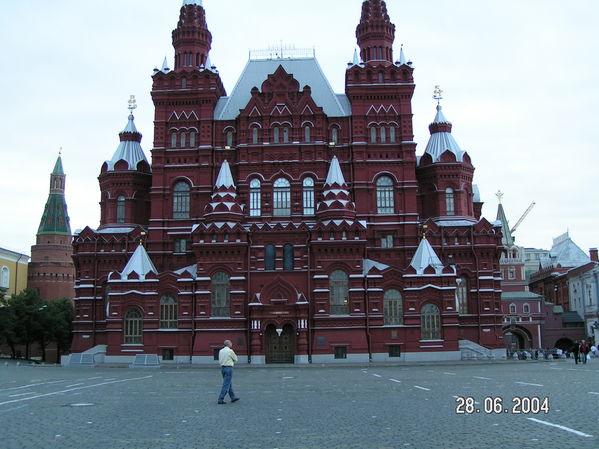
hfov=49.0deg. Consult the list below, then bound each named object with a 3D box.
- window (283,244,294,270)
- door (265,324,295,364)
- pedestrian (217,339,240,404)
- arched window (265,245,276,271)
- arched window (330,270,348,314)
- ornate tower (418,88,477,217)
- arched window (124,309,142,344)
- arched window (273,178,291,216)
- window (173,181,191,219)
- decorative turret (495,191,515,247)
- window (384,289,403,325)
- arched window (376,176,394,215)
[{"bbox_3d":[-1.240,3.889,76.544,1.318,3.072,0.400,-1,-10,3],"label":"window"},{"bbox_3d":[-2.349,14.232,78.198,3.517,4.599,0.500,-1,-11,2],"label":"door"},{"bbox_3d":[-1.950,4.051,18.056,0.600,1.730,0.500,6,-12,-32],"label":"pedestrian"},{"bbox_3d":[-3.588,4.079,80.639,1.341,3.152,0.400,-1,-11,2],"label":"arched window"},{"bbox_3d":[4.769,8.118,78.192,2.208,5.280,0.400,-1,-11,2],"label":"arched window"},{"bbox_3d":[16.205,-7.979,74.991,6.800,16.359,6.800,-1,-10,2],"label":"ornate tower"},{"bbox_3d":[-19.924,12.283,79.048,2.191,4.246,0.400,-1,-11,2],"label":"arched window"},{"bbox_3d":[-2.252,-3.555,86.569,2.243,5.128,0.400,-1,-11,2],"label":"arched window"},{"bbox_3d":[-15.559,-3.256,87.013,2.284,5.127,0.400,-1,-11,2],"label":"window"},{"bbox_3d":[37.099,-1.140,120.746,4.600,10.450,4.600,-1,-10,2],"label":"decorative turret"},{"bbox_3d":[11.203,9.867,78.392,2.218,4.205,0.400,-1,-11,2],"label":"window"},{"bbox_3d":[9.133,-3.090,69.820,1.900,4.129,0.450,-1,-10,2],"label":"arched window"}]

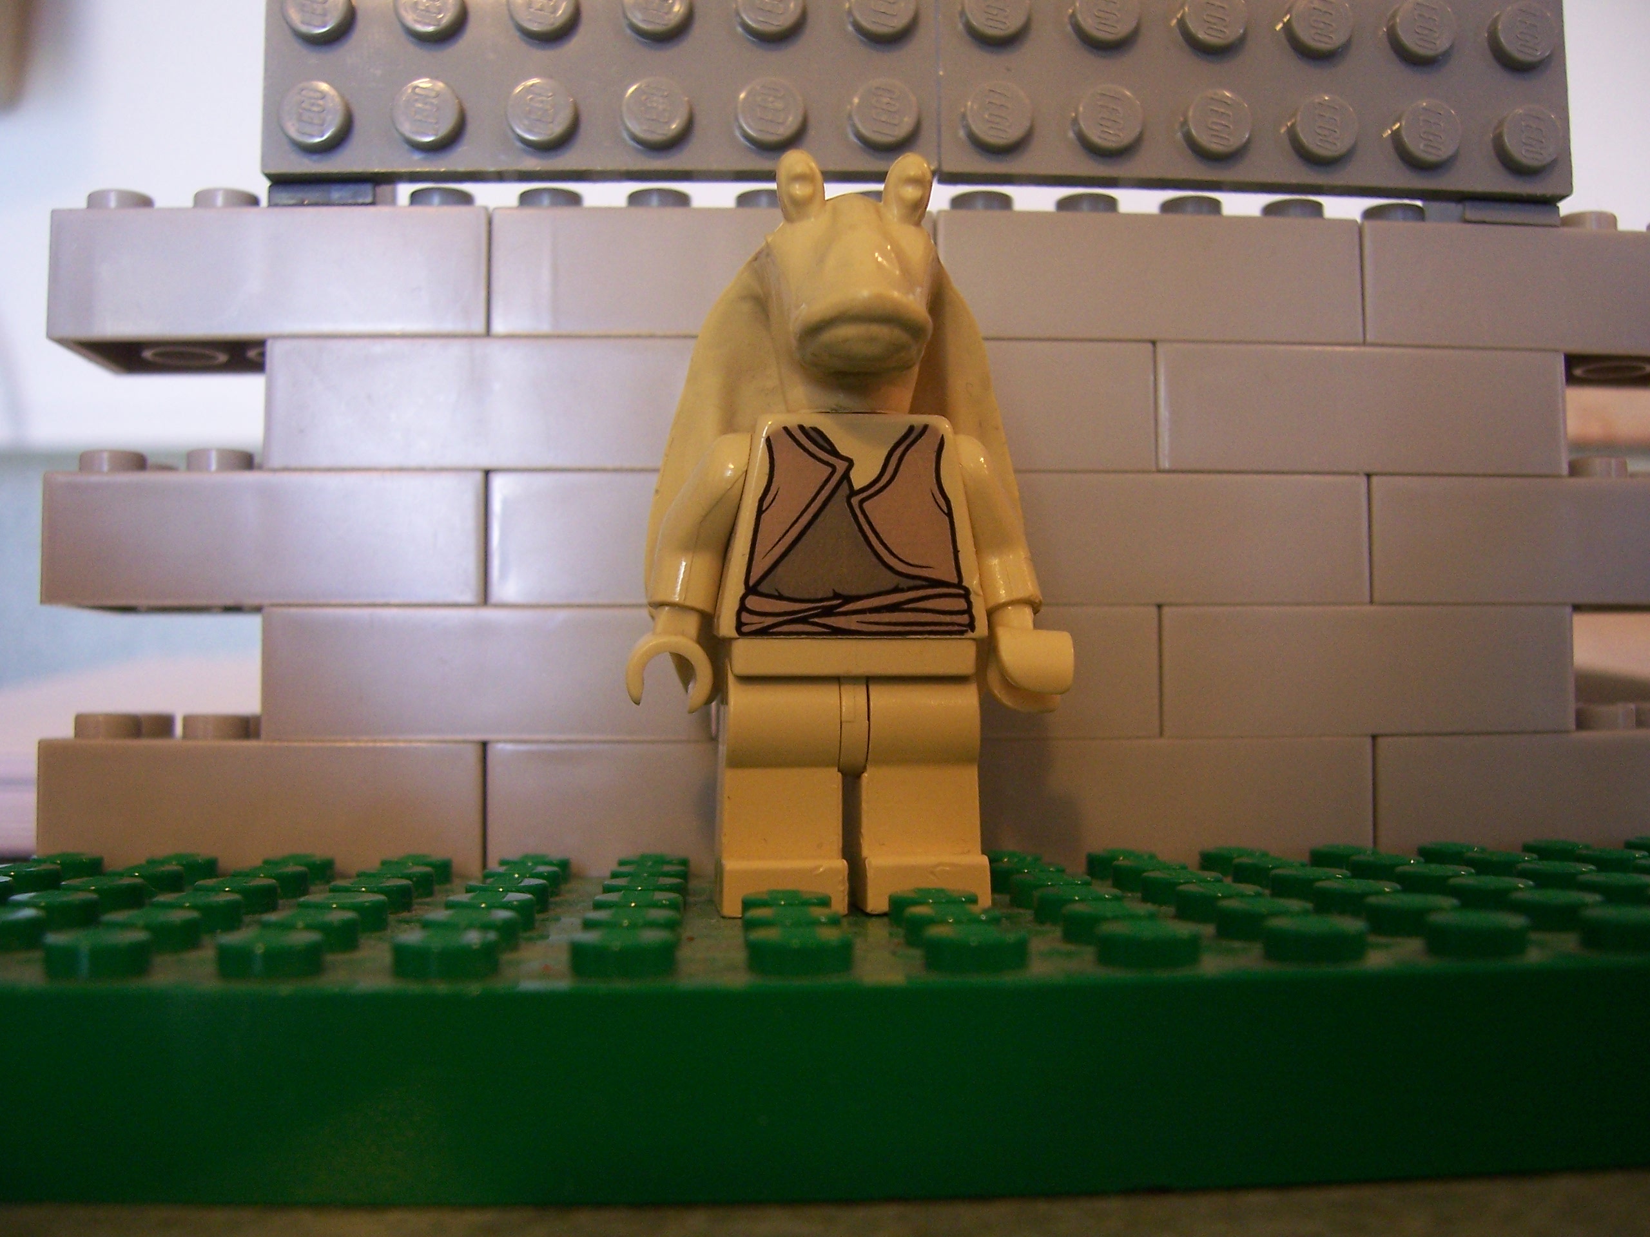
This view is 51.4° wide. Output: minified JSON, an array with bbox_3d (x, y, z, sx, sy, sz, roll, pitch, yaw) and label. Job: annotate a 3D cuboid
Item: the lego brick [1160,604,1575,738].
[{"bbox_3d":[0.040,0.004,0.134,0.032,0.010,0.016,0,-3,-3],"label":"lego brick"}]

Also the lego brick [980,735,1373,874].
[{"bbox_3d":[0.024,0.014,0.133,0.032,0.010,0.016,0,-3,-3],"label":"lego brick"}]

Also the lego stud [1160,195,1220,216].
[{"bbox_3d":[0.028,-0.030,0.130,0.005,0.002,0.005,0,-3,-3],"label":"lego stud"}]

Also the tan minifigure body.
[{"bbox_3d":[0.001,-0.006,0.104,0.026,0.046,0.015,0,-3,-3],"label":"tan minifigure body"}]

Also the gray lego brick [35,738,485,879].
[{"bbox_3d":[-0.040,0.014,0.129,0.032,0.010,0.016,0,-3,-3],"label":"gray lego brick"}]

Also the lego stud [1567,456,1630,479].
[{"bbox_3d":[0.060,-0.011,0.132,0.005,0.002,0.005,0,-3,-3],"label":"lego stud"}]

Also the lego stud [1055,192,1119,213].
[{"bbox_3d":[0.020,-0.031,0.130,0.005,0.002,0.005,0,-2,-3],"label":"lego stud"}]

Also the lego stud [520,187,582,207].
[{"bbox_3d":[-0.021,-0.031,0.128,0.005,0.002,0.005,0,-3,-3],"label":"lego stud"}]

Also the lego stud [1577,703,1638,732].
[{"bbox_3d":[0.059,0.007,0.130,0.005,0.002,0.005,0,-3,-3],"label":"lego stud"}]

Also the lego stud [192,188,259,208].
[{"bbox_3d":[-0.044,-0.030,0.126,0.005,0.002,0.005,0,-3,-3],"label":"lego stud"}]

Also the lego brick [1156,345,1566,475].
[{"bbox_3d":[0.040,-0.015,0.135,0.032,0.010,0.016,0,-2,-3],"label":"lego brick"}]

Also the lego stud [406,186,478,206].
[{"bbox_3d":[-0.028,-0.031,0.127,0.005,0.002,0.005,0,-2,-3],"label":"lego stud"}]

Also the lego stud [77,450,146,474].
[{"bbox_3d":[-0.052,-0.011,0.125,0.005,0.002,0.005,0,-3,-3],"label":"lego stud"}]

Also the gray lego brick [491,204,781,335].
[{"bbox_3d":[-0.009,-0.025,0.132,0.032,0.010,0.016,0,-2,-3],"label":"gray lego brick"}]

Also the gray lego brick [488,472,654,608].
[{"bbox_3d":[-0.008,-0.005,0.131,0.032,0.010,0.016,0,-3,-3],"label":"gray lego brick"}]

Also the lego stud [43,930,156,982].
[{"bbox_3d":[-0.033,0.015,0.077,0.005,0.002,0.005,0,-3,-3],"label":"lego stud"}]

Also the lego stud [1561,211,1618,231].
[{"bbox_3d":[0.058,-0.030,0.132,0.005,0.002,0.005,0,-3,-3],"label":"lego stud"}]

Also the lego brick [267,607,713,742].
[{"bbox_3d":[-0.024,0.004,0.129,0.032,0.010,0.016,0,-3,-3],"label":"lego brick"}]

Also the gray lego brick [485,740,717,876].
[{"bbox_3d":[-0.008,0.014,0.131,0.032,0.010,0.016,0,-3,-3],"label":"gray lego brick"}]

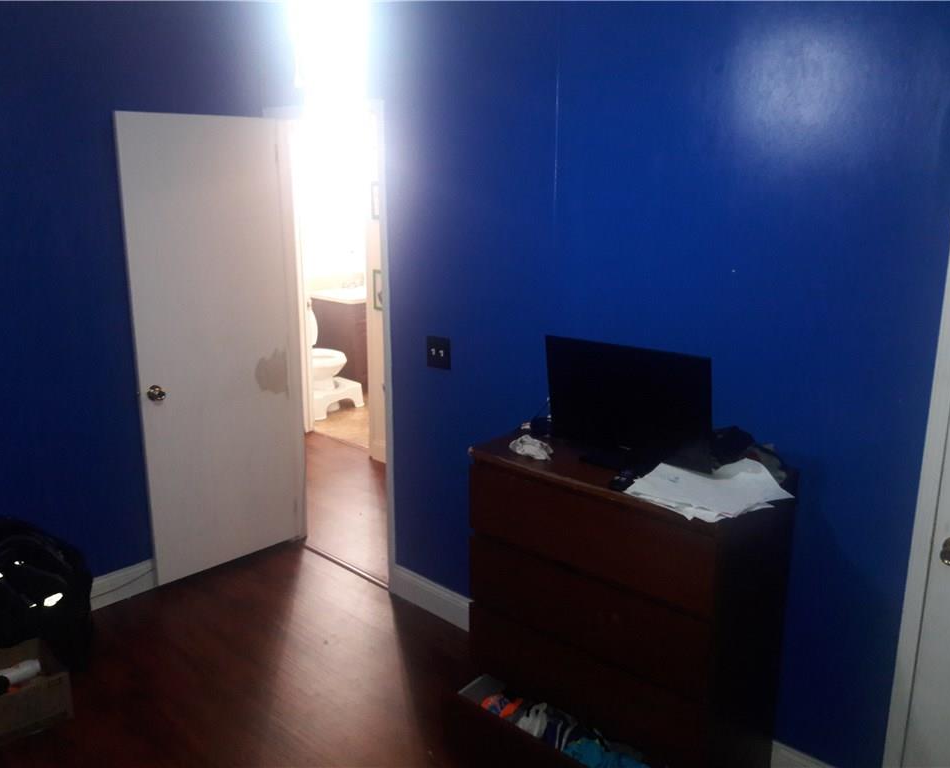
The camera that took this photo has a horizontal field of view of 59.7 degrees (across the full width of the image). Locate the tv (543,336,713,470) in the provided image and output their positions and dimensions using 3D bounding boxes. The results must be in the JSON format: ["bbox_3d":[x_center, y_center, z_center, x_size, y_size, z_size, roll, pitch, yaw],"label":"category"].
[{"bbox_3d":[0.440,0.056,2.308,0.513,0.340,0.150,12,18,41],"label":"tv"}]

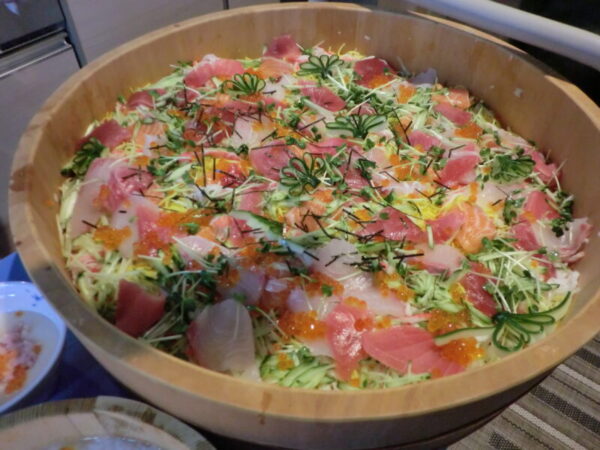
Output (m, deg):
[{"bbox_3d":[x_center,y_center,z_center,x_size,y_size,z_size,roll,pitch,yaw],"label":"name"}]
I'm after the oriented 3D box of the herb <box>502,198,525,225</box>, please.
[{"bbox_3d":[0.230,-0.018,0.483,0.019,0.013,0.027,2,48,0],"label":"herb"}]

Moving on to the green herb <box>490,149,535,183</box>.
[{"bbox_3d":[0.255,-0.074,0.538,0.046,0.016,0.038,2,48,0],"label":"green herb"}]

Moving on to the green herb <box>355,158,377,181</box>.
[{"bbox_3d":[0.075,-0.065,0.514,0.022,0.010,0.025,2,48,0],"label":"green herb"}]

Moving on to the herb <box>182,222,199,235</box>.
[{"bbox_3d":[-0.111,0.003,0.454,0.015,0.006,0.011,2,48,0],"label":"herb"}]

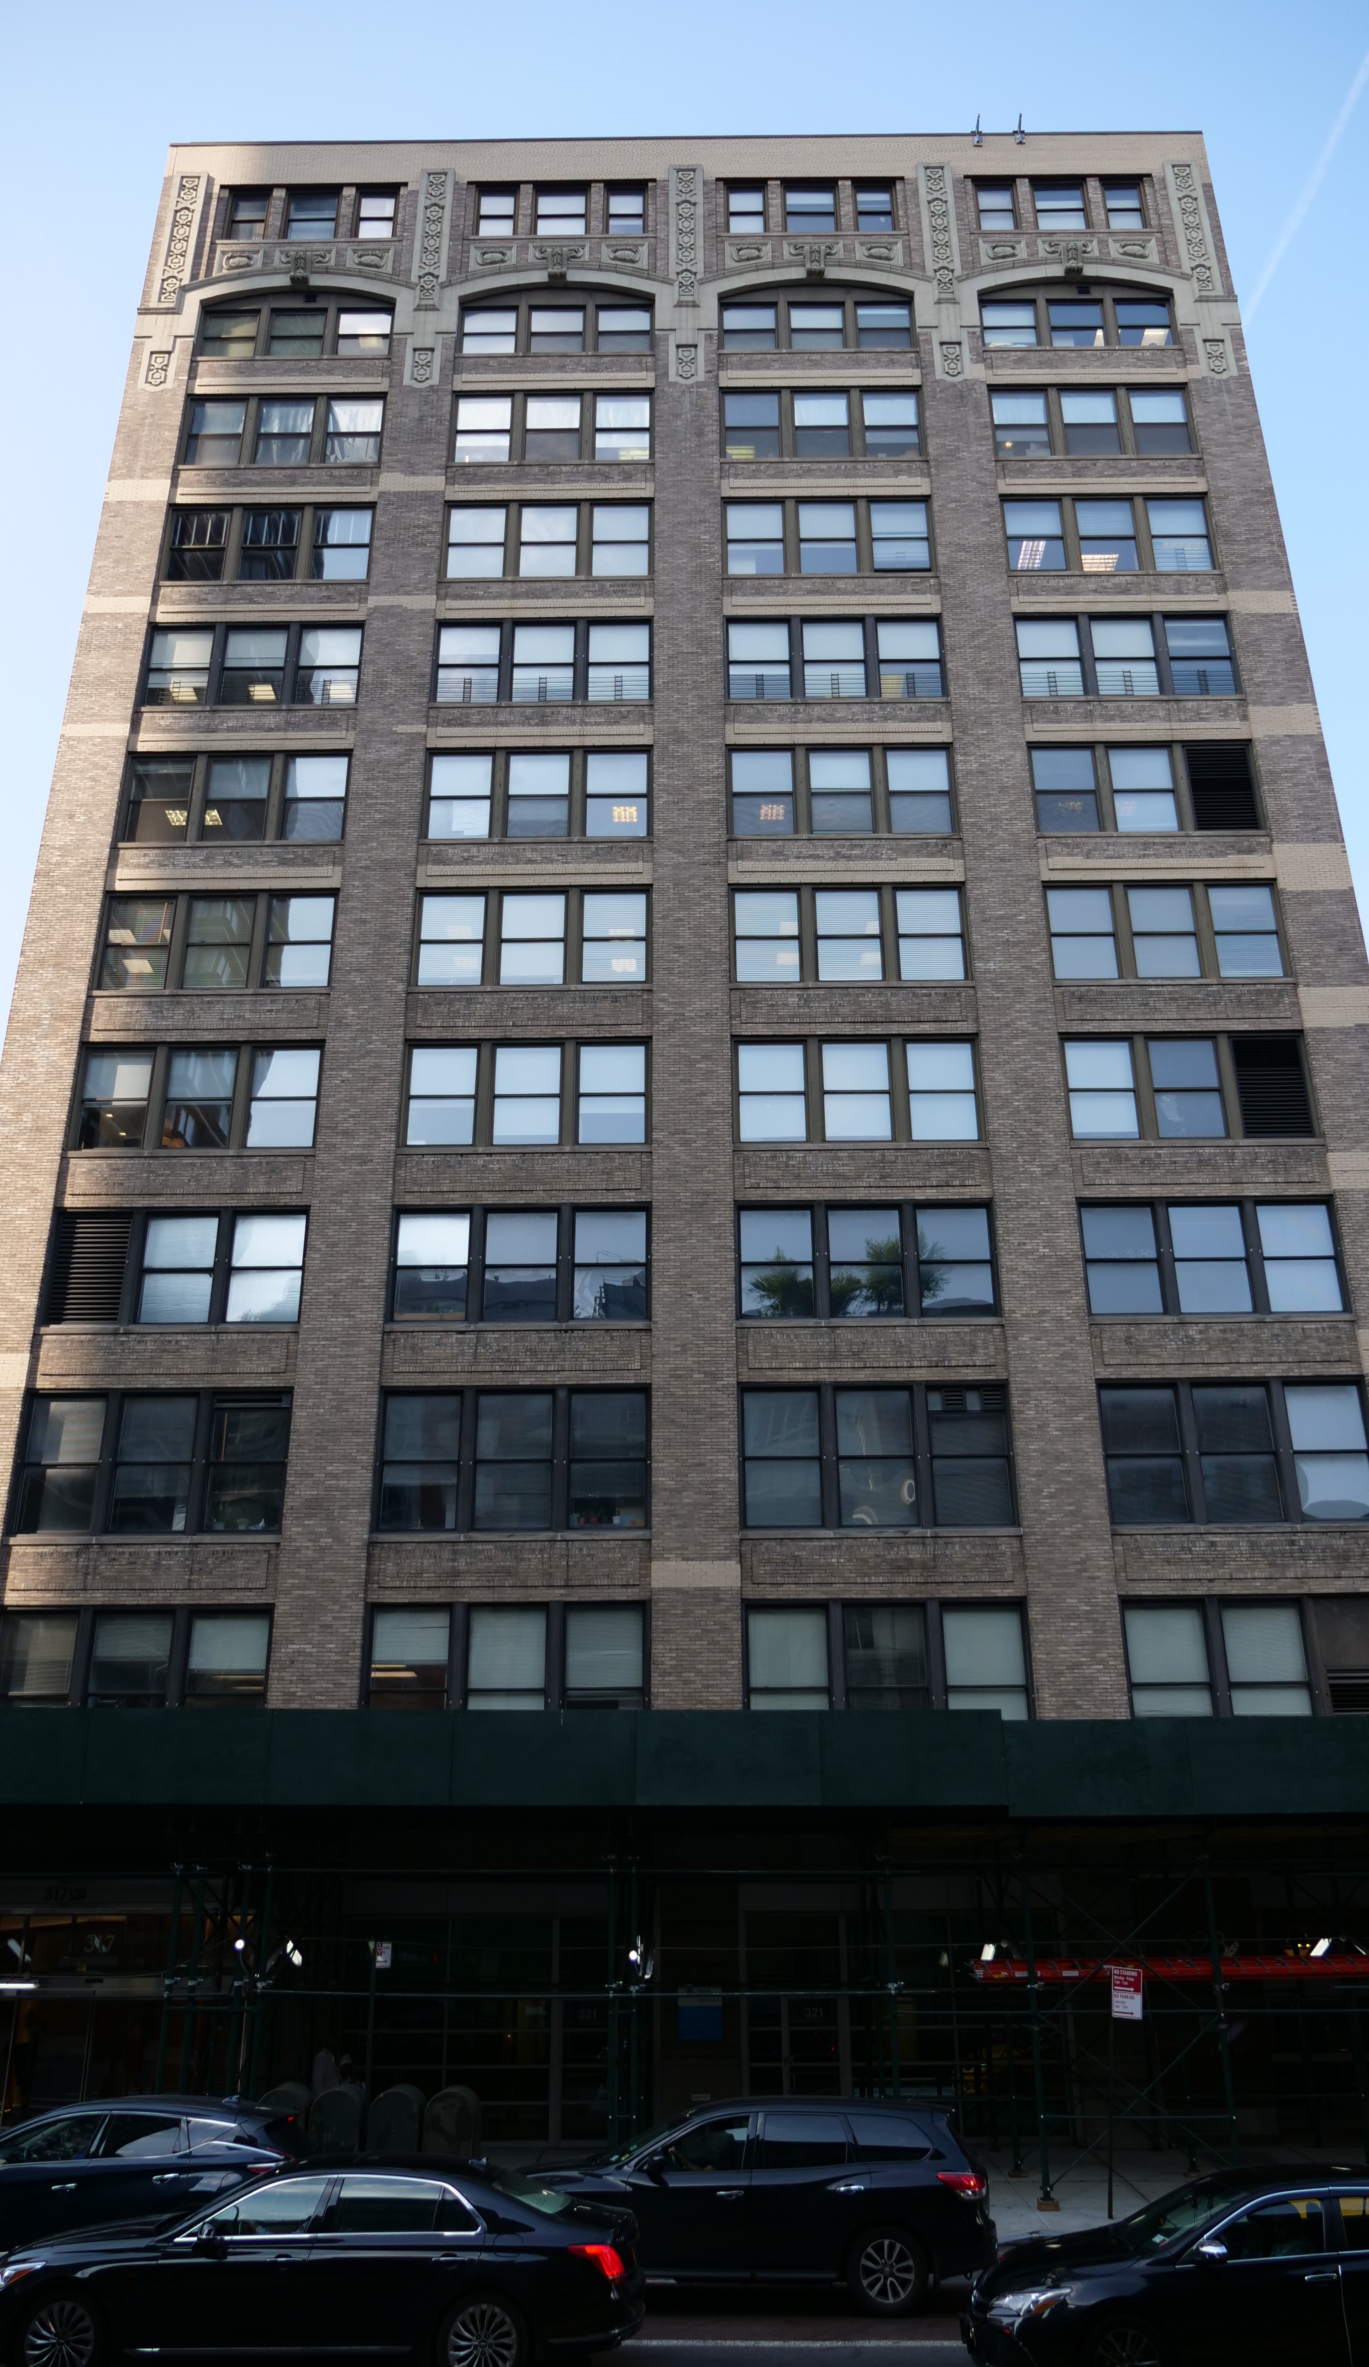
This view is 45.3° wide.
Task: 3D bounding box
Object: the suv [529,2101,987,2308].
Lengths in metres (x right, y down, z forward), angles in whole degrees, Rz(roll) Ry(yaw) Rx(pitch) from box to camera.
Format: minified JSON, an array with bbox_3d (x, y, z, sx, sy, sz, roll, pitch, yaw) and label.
[{"bbox_3d":[0.548,10.223,16.661,5.000,1.770,1.950,0,-24,0],"label":"suv"}]

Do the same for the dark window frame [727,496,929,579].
[{"bbox_3d":[3.348,-15.158,38.461,4.788,2.424,0.200,-1,-24,1],"label":"dark window frame"}]

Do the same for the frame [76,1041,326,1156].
[{"bbox_3d":[-9.971,-1.784,33.712,4.880,2.587,0.200,0,-24,0],"label":"frame"}]

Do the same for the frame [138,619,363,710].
[{"bbox_3d":[-9.517,-11.426,36.173,4.727,2.509,0.300,-1,-24,0],"label":"frame"}]

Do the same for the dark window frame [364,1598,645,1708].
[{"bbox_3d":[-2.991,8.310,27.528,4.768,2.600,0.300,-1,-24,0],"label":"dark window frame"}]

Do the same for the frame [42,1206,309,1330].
[{"bbox_3d":[-9.522,1.589,30.873,4.762,2.442,0.220,-1,-24,0],"label":"frame"}]

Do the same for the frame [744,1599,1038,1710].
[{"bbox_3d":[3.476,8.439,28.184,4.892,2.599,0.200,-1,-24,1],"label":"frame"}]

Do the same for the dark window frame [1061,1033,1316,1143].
[{"bbox_3d":[9.724,-1.848,31.819,4.633,2.355,0.300,-1,-24,0],"label":"dark window frame"}]

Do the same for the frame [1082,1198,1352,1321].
[{"bbox_3d":[9.753,1.382,30.415,4.637,2.372,0.300,-1,-24,0],"label":"frame"}]

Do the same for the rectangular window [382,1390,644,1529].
[{"bbox_3d":[-2.996,4.905,29.008,4.712,2.548,0.300,-1,-24,0],"label":"rectangular window"}]

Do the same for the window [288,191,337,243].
[{"bbox_3d":[-10.107,-26.281,44.544,1.228,2.054,0.200,0,-24,0],"label":"window"}]

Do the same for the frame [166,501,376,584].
[{"bbox_3d":[-9.550,-14.860,38.068,4.655,2.522,0.220,-1,-24,0],"label":"frame"}]

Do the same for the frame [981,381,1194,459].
[{"bbox_3d":[10.140,-19.132,41.138,4.910,2.595,0.200,0,-24,0],"label":"frame"}]

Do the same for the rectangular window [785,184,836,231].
[{"bbox_3d":[3.288,-25.557,42.991,1.240,1.823,0.200,-1,-24,1],"label":"rectangular window"}]

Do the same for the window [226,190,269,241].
[{"bbox_3d":[-11.491,-25.454,43.141,0.967,1.973,0.200,-1,-24,1],"label":"window"}]

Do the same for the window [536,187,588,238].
[{"bbox_3d":[-3.153,-25.146,42.491,1.248,1.808,0.220,-1,-24,0],"label":"window"}]

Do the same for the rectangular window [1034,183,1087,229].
[{"bbox_3d":[9.559,-24.892,41.840,1.205,1.641,0.200,-1,-24,0],"label":"rectangular window"}]

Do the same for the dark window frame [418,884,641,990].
[{"bbox_3d":[-3.117,-5.075,33.713,4.747,2.428,0.220,-1,-24,0],"label":"dark window frame"}]

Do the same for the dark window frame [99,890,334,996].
[{"bbox_3d":[-9.739,-5.030,34.225,4.813,2.586,0.200,-1,-24,1],"label":"dark window frame"}]

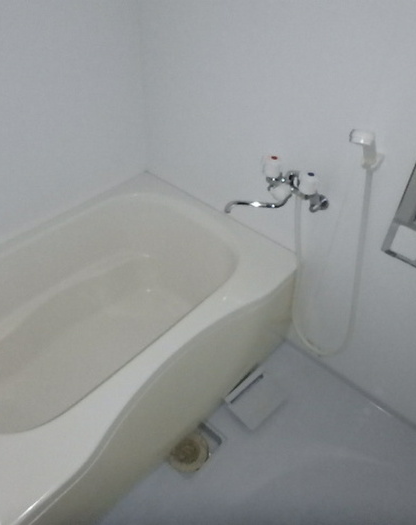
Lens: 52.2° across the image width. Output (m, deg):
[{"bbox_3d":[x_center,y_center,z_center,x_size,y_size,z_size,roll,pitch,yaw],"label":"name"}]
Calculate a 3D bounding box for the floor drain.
[{"bbox_3d":[-0.063,0.608,1.373,0.135,0.020,0.135,2,41,-2],"label":"floor drain"}]

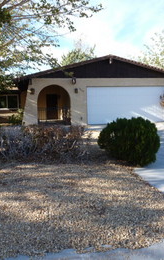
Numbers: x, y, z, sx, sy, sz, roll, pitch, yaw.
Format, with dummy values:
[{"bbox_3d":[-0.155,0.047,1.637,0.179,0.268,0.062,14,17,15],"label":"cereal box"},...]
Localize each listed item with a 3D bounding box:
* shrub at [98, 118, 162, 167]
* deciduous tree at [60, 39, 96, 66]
[{"bbox_3d":[1.190,0.200,6.100,1.500,1.100,1.450,-1,7,0],"label":"shrub"},{"bbox_3d":[-0.550,-6.100,27.500,5.200,8.400,5.000,-1,7,0],"label":"deciduous tree"}]

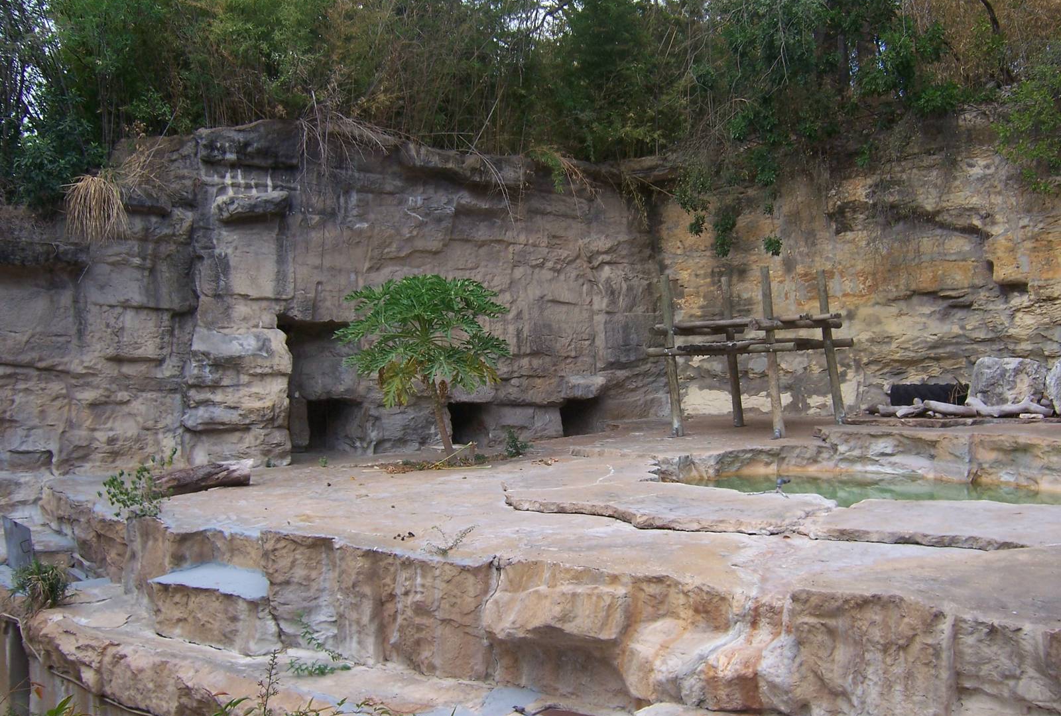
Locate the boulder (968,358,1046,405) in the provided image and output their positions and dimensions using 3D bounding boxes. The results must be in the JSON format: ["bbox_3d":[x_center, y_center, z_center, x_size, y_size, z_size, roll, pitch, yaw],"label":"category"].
[{"bbox_3d":[9.829,0.514,20.871,1.552,1.115,1.067,-2,1,18],"label":"boulder"}]

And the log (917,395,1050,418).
[{"bbox_3d":[9.121,0.980,20.343,2.522,0.388,0.485,-2,1,22],"label":"log"}]

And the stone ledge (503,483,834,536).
[{"bbox_3d":[1.412,1.642,11.229,3.589,0.175,1.698,-2,1,36],"label":"stone ledge"}]

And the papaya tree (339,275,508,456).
[{"bbox_3d":[-1.691,0.185,17.269,2.813,3.055,2.667,-2,1,0],"label":"papaya tree"}]

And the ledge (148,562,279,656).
[{"bbox_3d":[-3.154,2.488,10.123,1.455,0.504,0.776,-2,1,32],"label":"ledge"}]

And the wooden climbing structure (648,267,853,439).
[{"bbox_3d":[4.414,-0.094,20.179,2.813,3.104,3.007,-2,1,38],"label":"wooden climbing structure"}]

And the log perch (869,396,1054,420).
[{"bbox_3d":[8.704,0.995,20.586,3.492,0.427,0.582,-2,1,22],"label":"log perch"}]

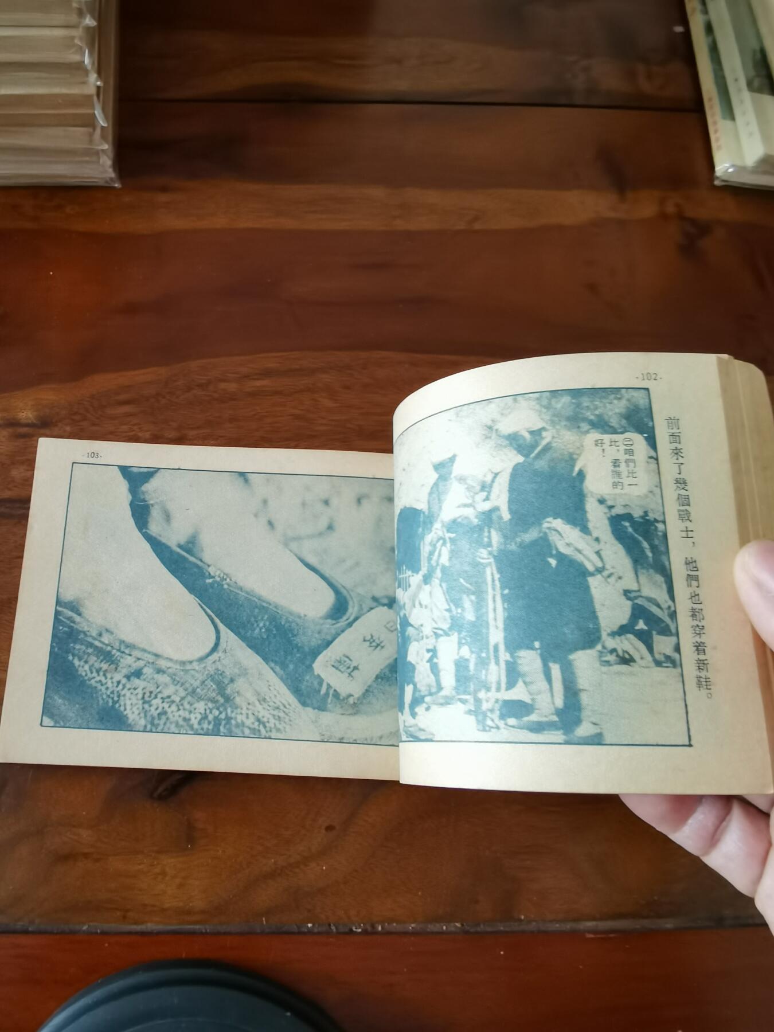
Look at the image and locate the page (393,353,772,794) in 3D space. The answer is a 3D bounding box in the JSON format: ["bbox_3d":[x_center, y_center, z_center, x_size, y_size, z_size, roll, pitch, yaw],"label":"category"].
[{"bbox_3d":[0.041,0.014,0.199,0.087,0.034,0.102,-5,73,14],"label":"page"}]

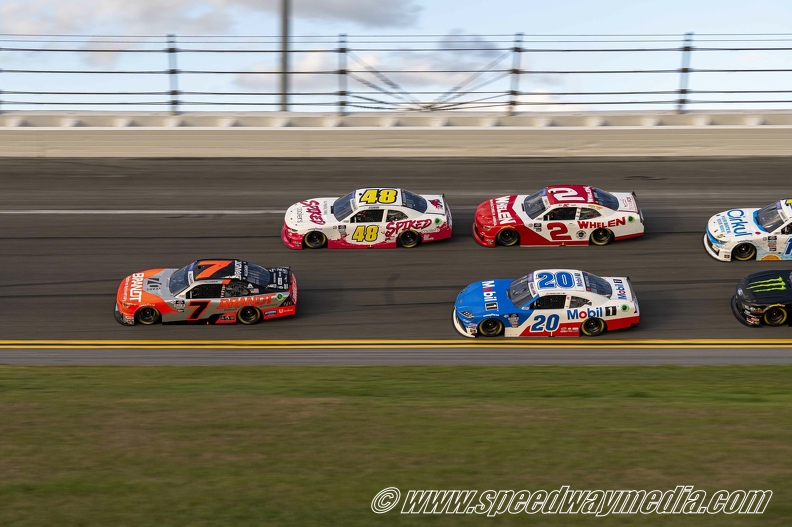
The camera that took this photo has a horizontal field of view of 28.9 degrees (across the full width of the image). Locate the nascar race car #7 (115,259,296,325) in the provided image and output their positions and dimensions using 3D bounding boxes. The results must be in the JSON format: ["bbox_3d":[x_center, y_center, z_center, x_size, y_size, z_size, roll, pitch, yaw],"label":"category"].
[{"bbox_3d":[-5.041,0.599,40.925,4.900,1.300,1.950,0,28,0],"label":"nascar race car #7"}]

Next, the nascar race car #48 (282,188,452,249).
[{"bbox_3d":[-0.837,-1.451,44.625,4.900,1.300,1.950,0,28,0],"label":"nascar race car #48"}]

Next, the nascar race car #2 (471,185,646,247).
[{"bbox_3d":[4.721,-1.505,44.825,4.900,1.300,1.950,0,28,0],"label":"nascar race car #2"}]

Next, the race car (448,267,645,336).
[{"bbox_3d":[3.944,0.895,40.525,4.900,1.300,1.950,0,28,0],"label":"race car"}]

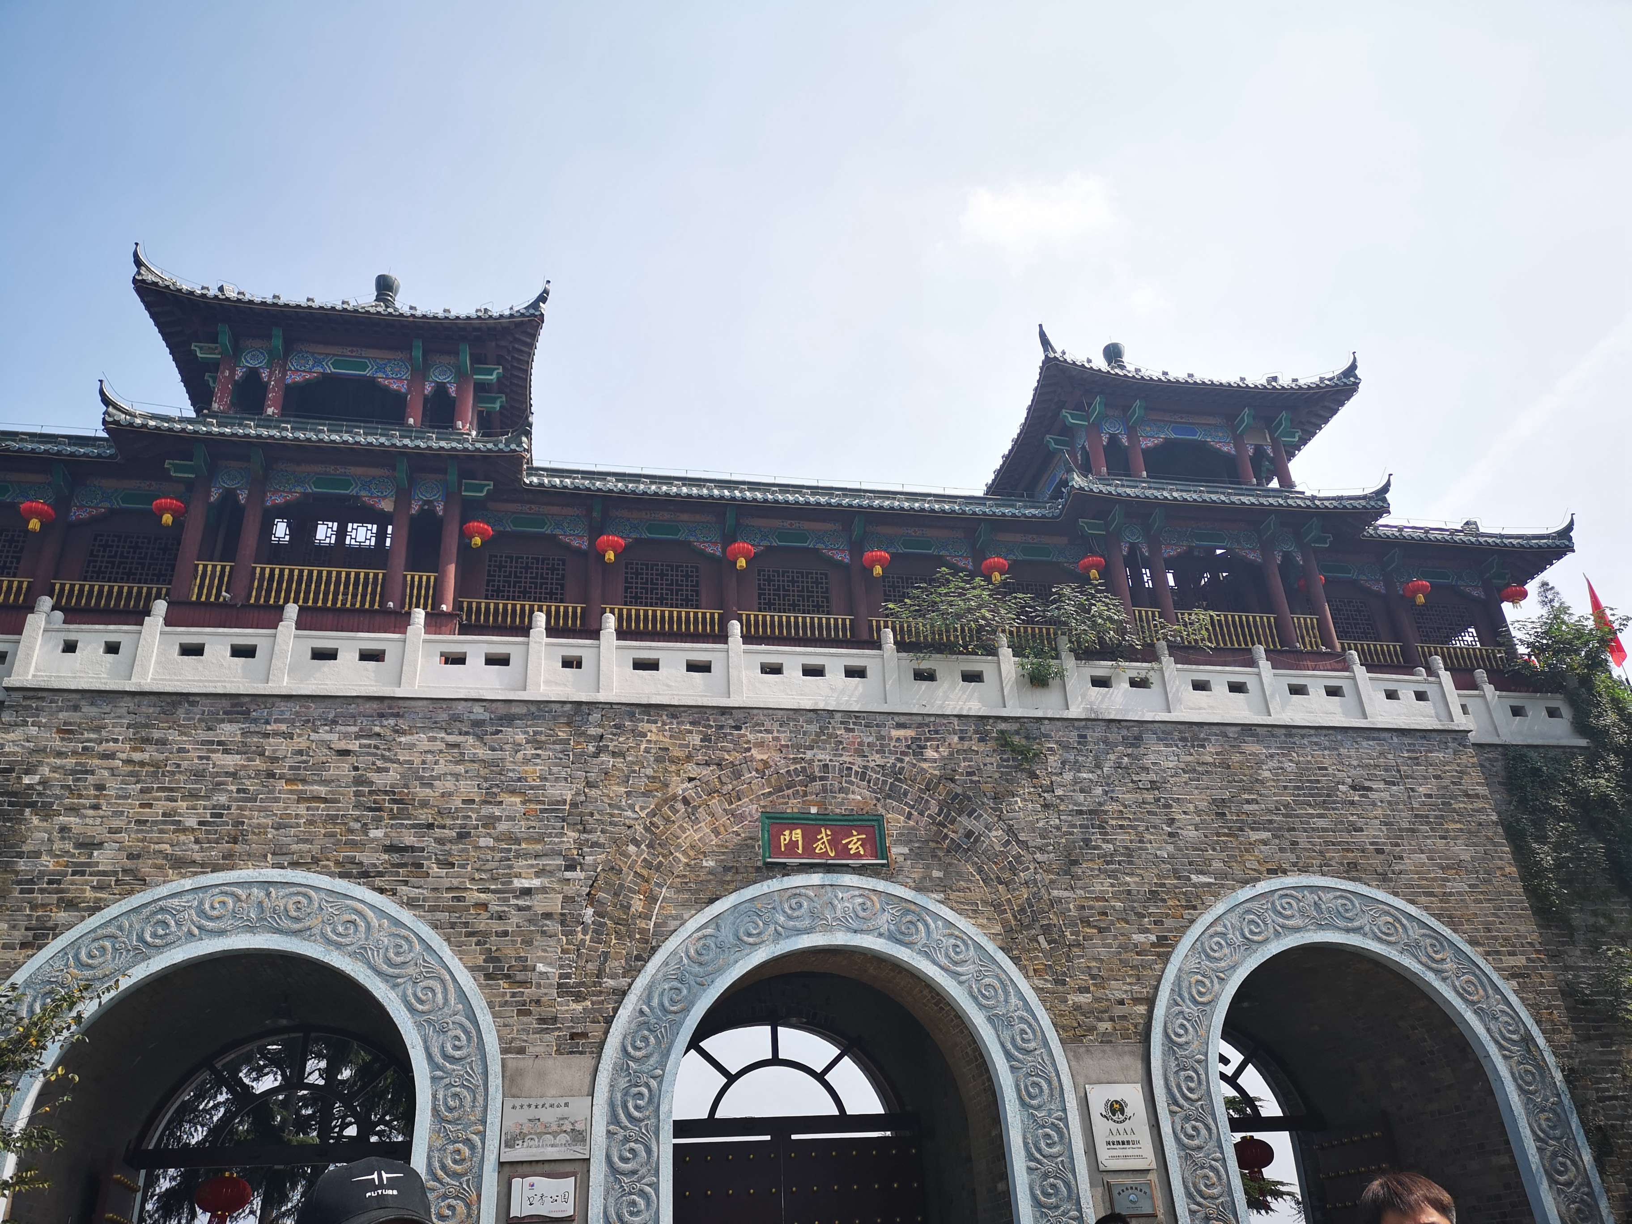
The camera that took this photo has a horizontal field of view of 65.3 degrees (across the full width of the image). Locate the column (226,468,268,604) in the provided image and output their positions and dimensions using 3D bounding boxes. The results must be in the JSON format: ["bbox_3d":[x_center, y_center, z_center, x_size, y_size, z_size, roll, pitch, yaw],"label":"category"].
[{"bbox_3d":[-9.476,-1.290,21.330,0.265,2.654,0.265,3,-30,-11],"label":"column"}]

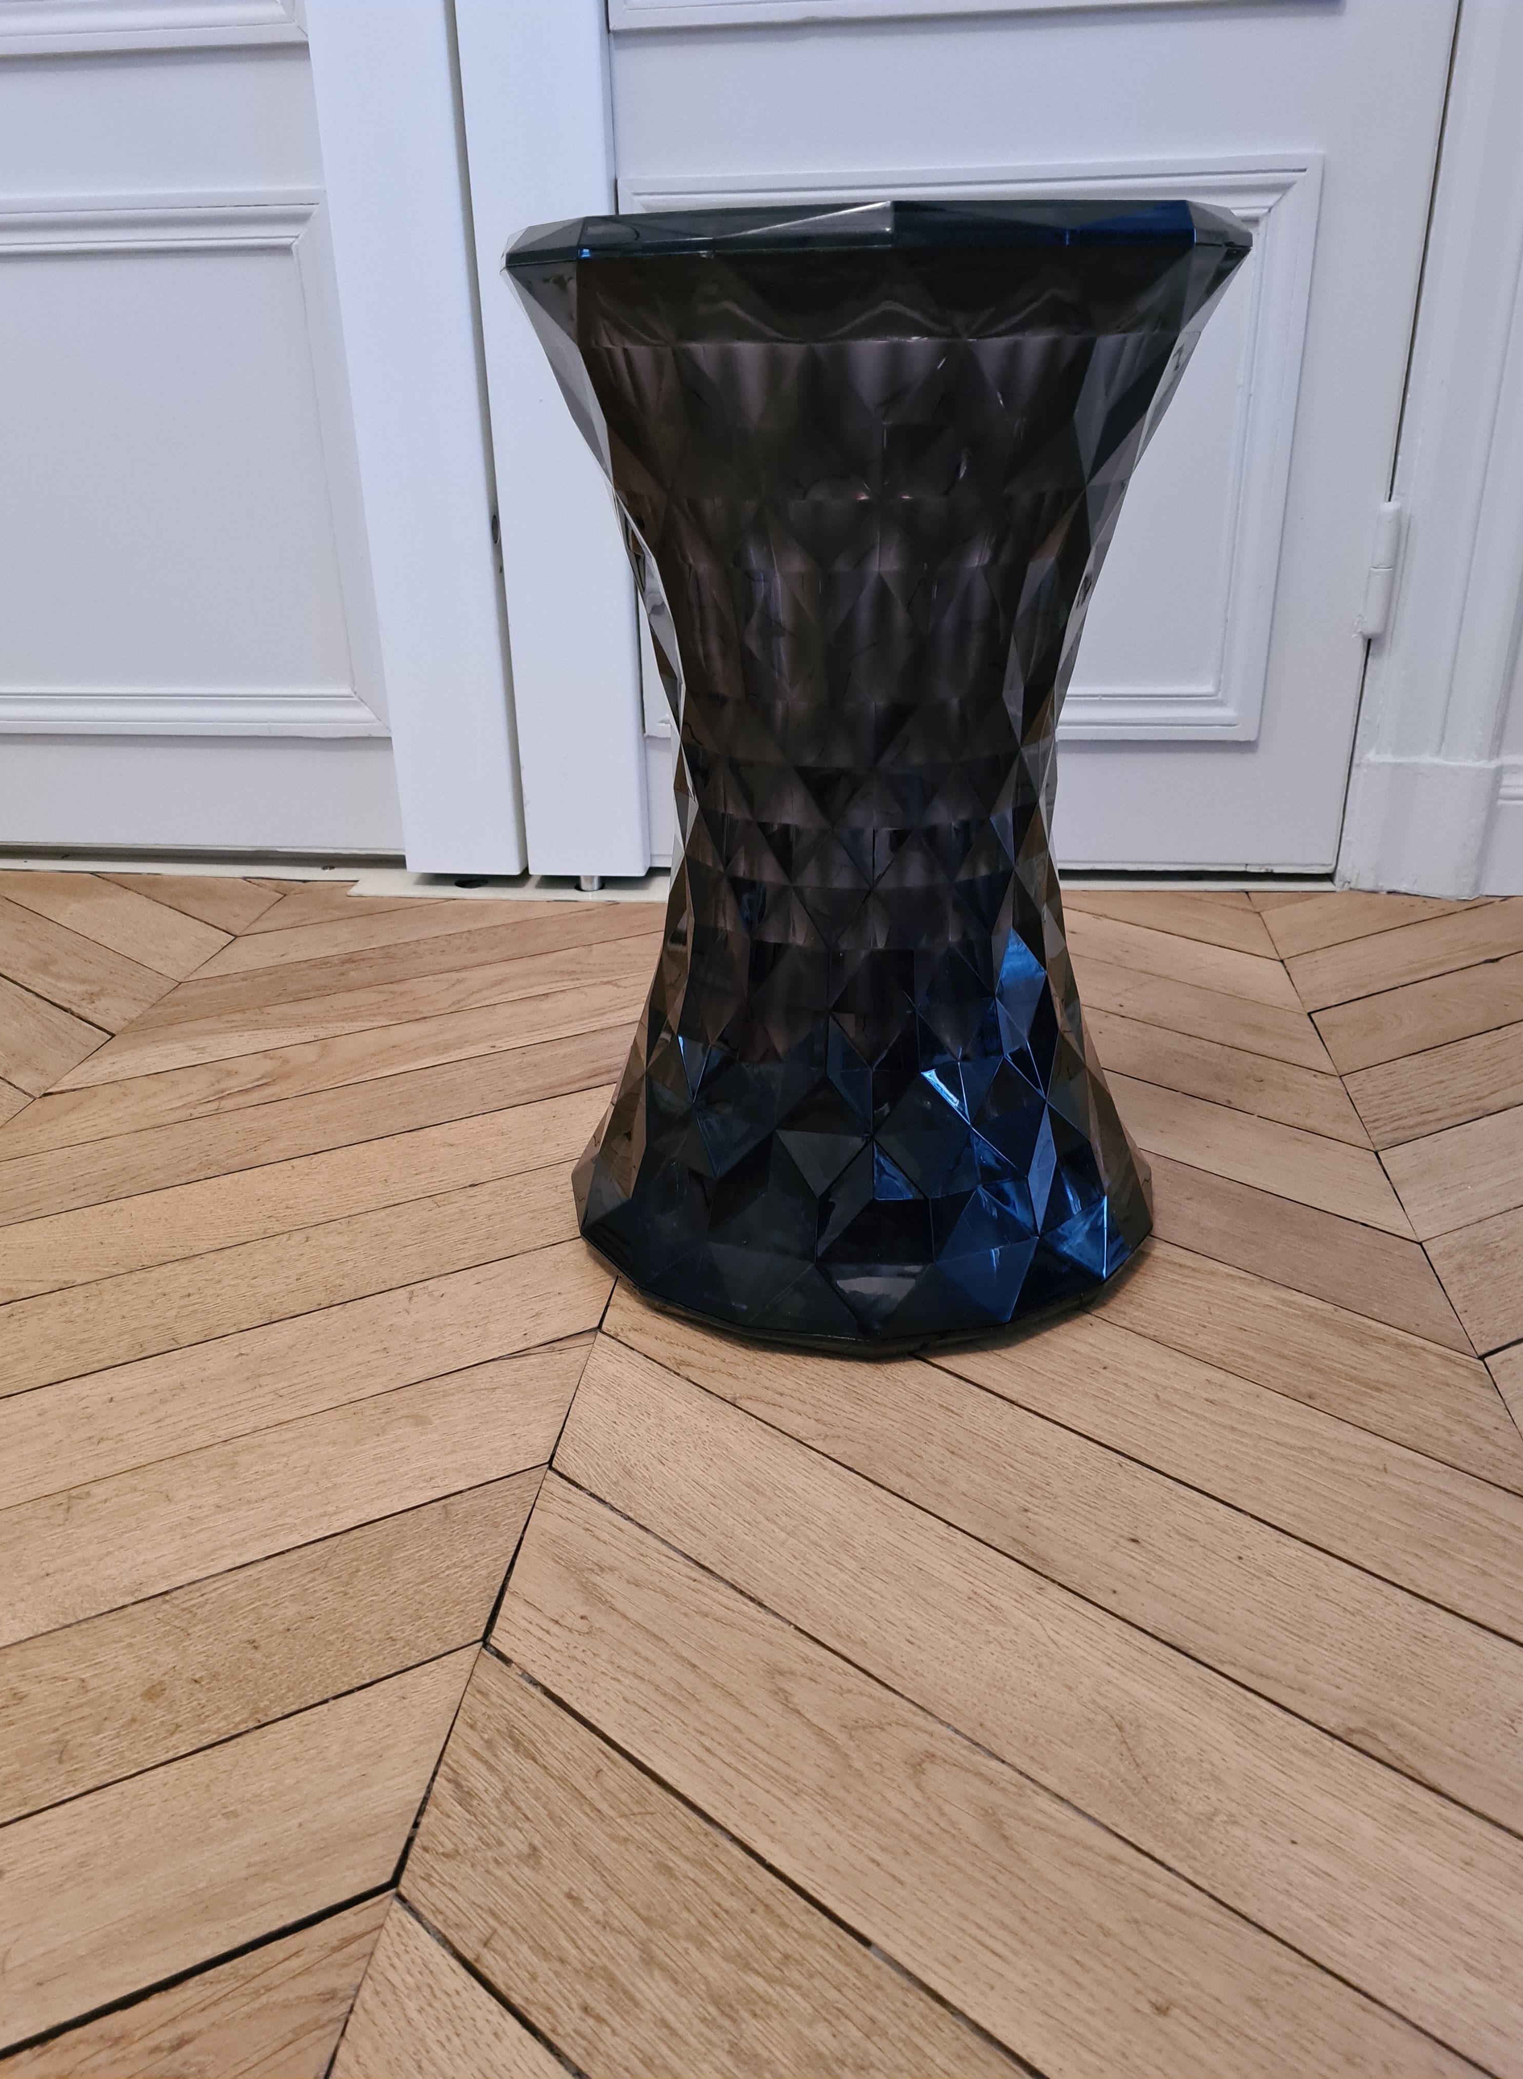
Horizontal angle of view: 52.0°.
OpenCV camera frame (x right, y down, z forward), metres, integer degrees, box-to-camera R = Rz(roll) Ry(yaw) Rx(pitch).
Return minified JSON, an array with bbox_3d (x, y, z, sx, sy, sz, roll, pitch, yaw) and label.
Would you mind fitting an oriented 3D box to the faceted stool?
[{"bbox_3d":[0.048,-0.125,0.722,0.300,0.450,0.300,-1,25,0],"label":"faceted stool"}]

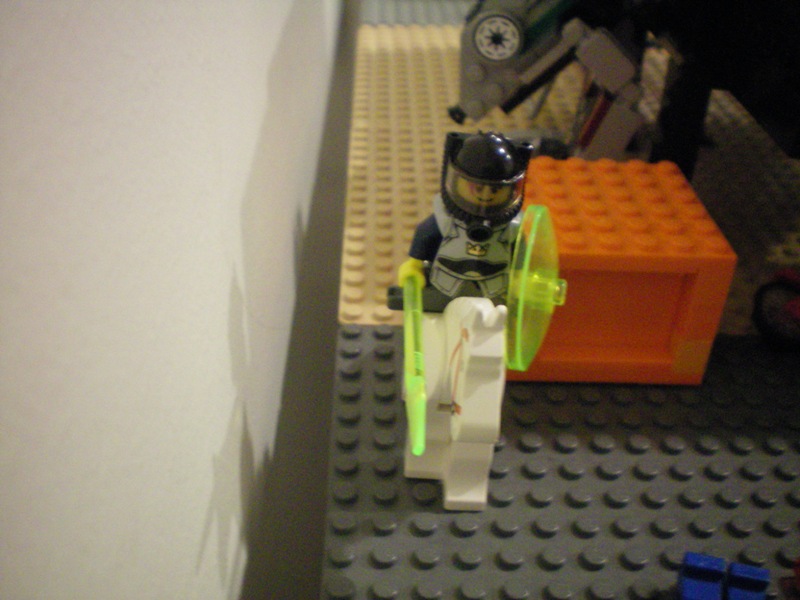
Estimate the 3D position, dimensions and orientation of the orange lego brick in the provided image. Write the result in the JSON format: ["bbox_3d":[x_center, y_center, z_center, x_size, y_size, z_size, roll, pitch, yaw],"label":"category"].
[{"bbox_3d":[0.049,-0.008,0.221,0.048,0.038,0.048,1,34,-1],"label":"orange lego brick"}]

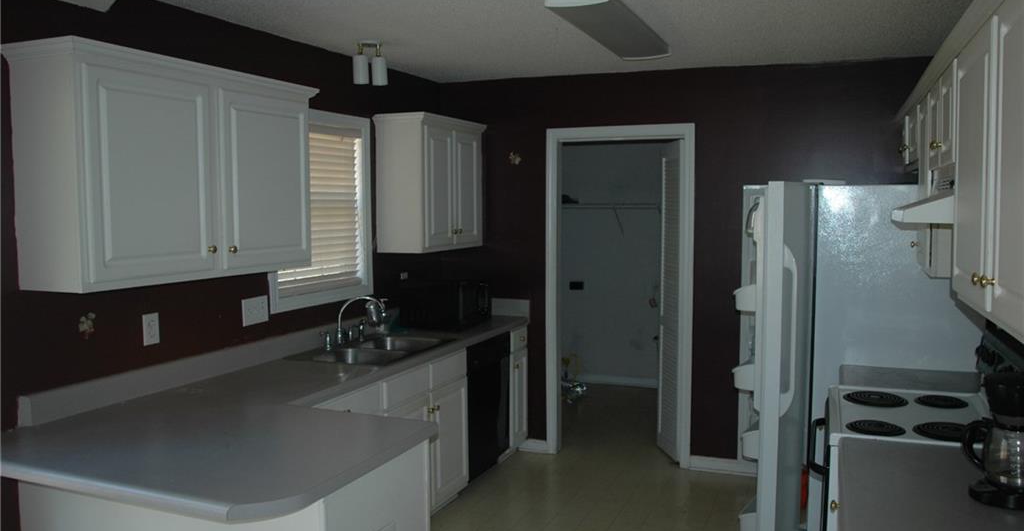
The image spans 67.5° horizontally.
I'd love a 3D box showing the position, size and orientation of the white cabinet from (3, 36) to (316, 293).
[{"bbox_3d":[-1.257,-0.353,2.991,0.338,0.797,1.217,2,5,23],"label":"white cabinet"}]

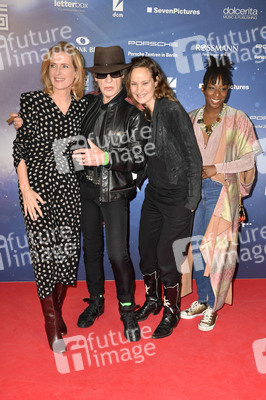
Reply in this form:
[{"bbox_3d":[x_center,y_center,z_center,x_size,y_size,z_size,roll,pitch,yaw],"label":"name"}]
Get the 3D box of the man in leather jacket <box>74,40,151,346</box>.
[{"bbox_3d":[-0.148,-0.011,2.772,0.540,1.780,0.460,7,16,19],"label":"man in leather jacket"}]

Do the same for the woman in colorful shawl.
[{"bbox_3d":[0.567,-0.026,2.961,0.530,1.740,0.400,10,17,29],"label":"woman in colorful shawl"}]

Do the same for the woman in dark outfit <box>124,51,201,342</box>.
[{"bbox_3d":[0.180,0.003,2.841,0.490,1.730,0.440,12,18,35],"label":"woman in dark outfit"}]

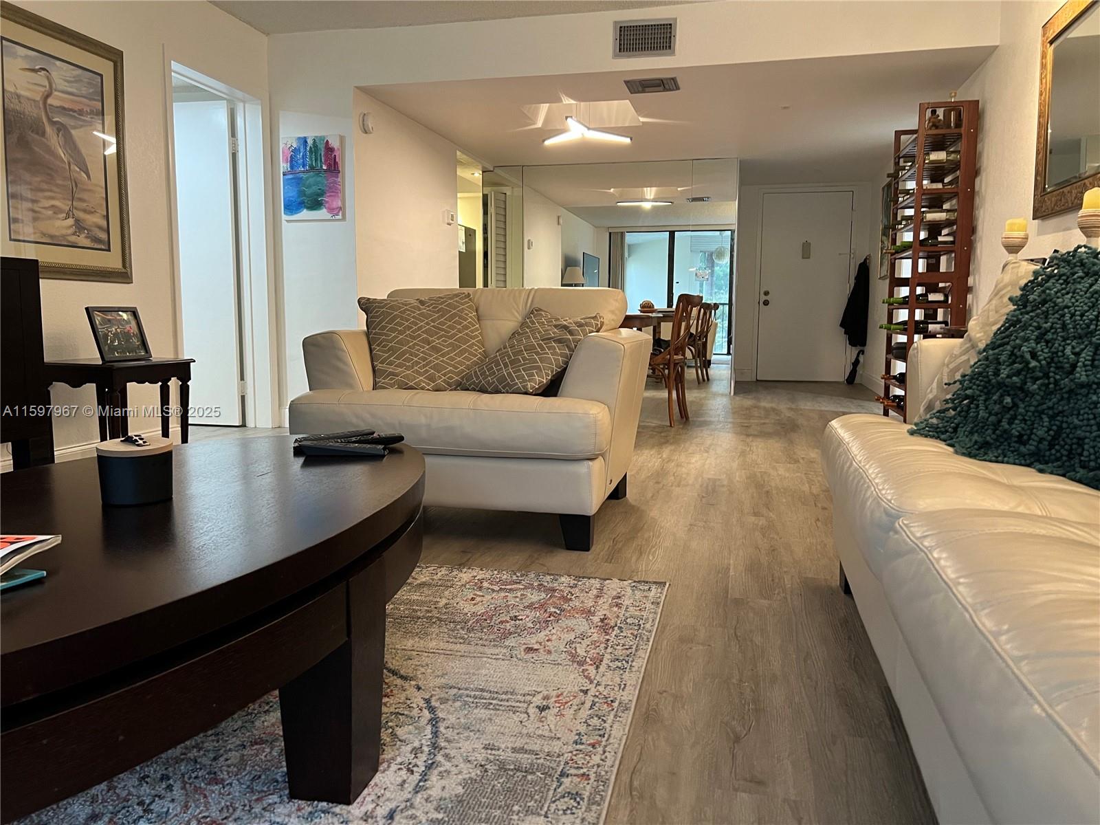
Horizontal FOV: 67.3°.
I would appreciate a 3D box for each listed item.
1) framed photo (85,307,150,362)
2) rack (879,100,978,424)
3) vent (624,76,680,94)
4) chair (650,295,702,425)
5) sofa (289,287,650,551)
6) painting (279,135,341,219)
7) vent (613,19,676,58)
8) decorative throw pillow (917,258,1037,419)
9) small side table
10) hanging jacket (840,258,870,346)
[{"bbox_3d":[-1.981,-0.359,3.796,0.030,0.250,0.310,-14,4,13],"label":"framed photo"},{"bbox_3d":[2.293,-0.820,5.089,0.330,1.930,0.730,2,7,13],"label":"rack"},{"bbox_3d":[0.631,-1.994,5.059,0.310,0.025,0.300,2,7,13],"label":"vent"},{"bbox_3d":[0.738,-0.384,5.771,0.530,0.890,0.470,3,7,23],"label":"chair"},{"bbox_3d":[-0.248,-0.046,3.102,1.170,0.853,0.940,2,7,13],"label":"sofa"},{"bbox_3d":[-1.495,-1.482,5.229,0.410,0.520,0.033,2,7,13],"label":"painting"},{"bbox_3d":[0.535,-2.119,4.677,0.358,0.205,0.025,2,7,13],"label":"vent"},{"bbox_3d":[1.164,-0.158,2.074,0.150,0.460,0.460,27,1,-14],"label":"decorative throw pillow"},{"bbox_3d":[-1.953,0.033,3.729,0.480,0.530,0.490,2,7,13],"label":"small side table"},{"bbox_3d":[3.174,-1.147,8.607,0.260,0.910,0.360,2,7,13],"label":"hanging jacket"}]

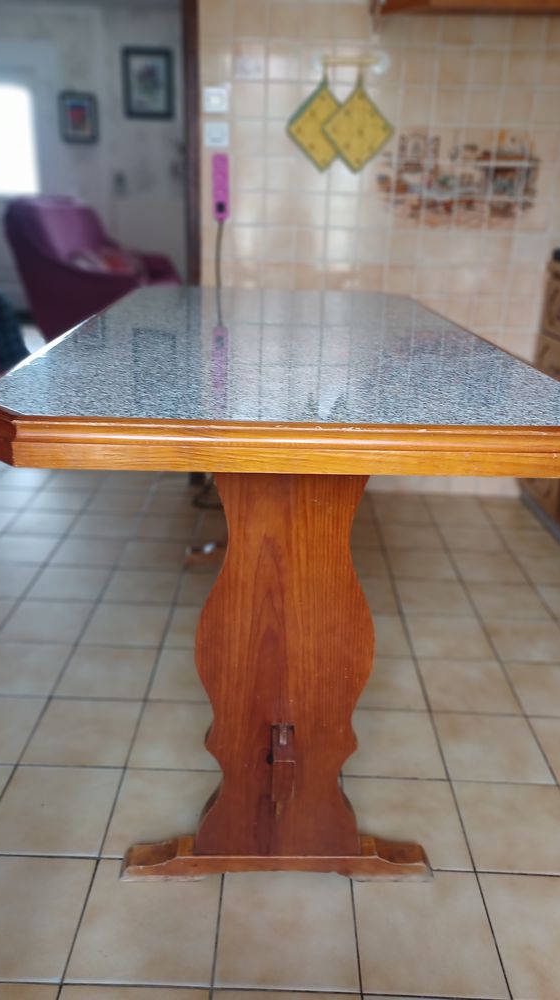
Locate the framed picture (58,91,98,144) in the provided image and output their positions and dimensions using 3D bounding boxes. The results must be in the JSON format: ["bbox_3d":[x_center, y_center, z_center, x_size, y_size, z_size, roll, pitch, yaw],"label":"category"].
[{"bbox_3d":[-1.635,-3.092,5.845,0.290,0.385,0.025,2,22,0],"label":"framed picture"}]

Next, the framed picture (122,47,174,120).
[{"bbox_3d":[-1.042,-3.290,5.718,0.397,0.506,0.030,2,22,0],"label":"framed picture"}]

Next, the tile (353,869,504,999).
[{"bbox_3d":[0.212,0.637,1.067,0.199,0.009,0.199,2,22,0],"label":"tile"}]

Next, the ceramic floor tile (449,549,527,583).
[{"bbox_3d":[0.638,0.210,2.210,0.200,0.010,0.200,2,22,0],"label":"ceramic floor tile"}]

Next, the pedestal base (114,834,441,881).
[{"bbox_3d":[-0.003,0.565,1.139,0.488,0.050,0.043,1,22,-3],"label":"pedestal base"}]

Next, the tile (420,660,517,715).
[{"bbox_3d":[0.420,0.421,1.626,0.198,0.010,0.198,2,22,0],"label":"tile"}]

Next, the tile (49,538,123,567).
[{"bbox_3d":[-0.586,0.163,2.226,0.200,0.010,0.200,2,22,0],"label":"tile"}]

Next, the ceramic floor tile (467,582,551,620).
[{"bbox_3d":[0.631,0.283,2.006,0.199,0.010,0.199,2,21,0],"label":"ceramic floor tile"}]

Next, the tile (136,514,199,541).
[{"bbox_3d":[-0.375,0.094,2.381,0.199,0.009,0.199,2,22,0],"label":"tile"}]

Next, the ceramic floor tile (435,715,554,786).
[{"bbox_3d":[0.427,0.503,1.463,0.200,0.010,0.200,2,22,0],"label":"ceramic floor tile"}]

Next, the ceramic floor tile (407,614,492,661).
[{"bbox_3d":[0.426,0.349,1.817,0.199,0.010,0.199,2,21,0],"label":"ceramic floor tile"}]

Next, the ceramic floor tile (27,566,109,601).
[{"bbox_3d":[-0.585,0.237,2.021,0.200,0.010,0.200,2,22,0],"label":"ceramic floor tile"}]

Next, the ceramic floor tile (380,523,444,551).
[{"bbox_3d":[0.441,0.127,2.417,0.200,0.010,0.200,2,22,0],"label":"ceramic floor tile"}]

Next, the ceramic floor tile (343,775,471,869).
[{"bbox_3d":[0.216,0.562,1.253,0.199,0.010,0.199,2,21,0],"label":"ceramic floor tile"}]

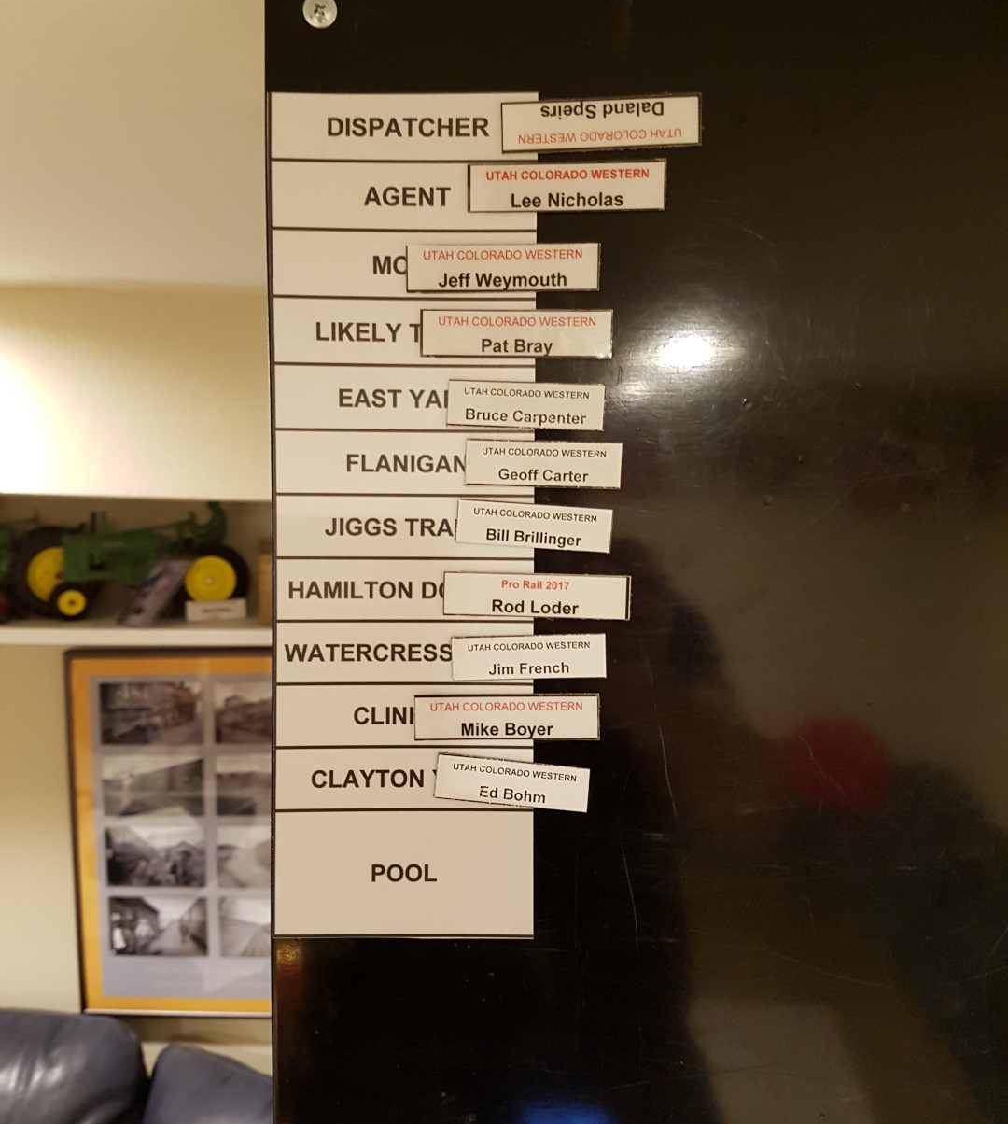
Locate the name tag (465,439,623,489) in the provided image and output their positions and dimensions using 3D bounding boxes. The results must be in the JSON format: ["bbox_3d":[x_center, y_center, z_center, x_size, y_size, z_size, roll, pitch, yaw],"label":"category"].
[{"bbox_3d":[0.013,-0.031,0.322,0.049,0.014,0.003,2,3,0],"label":"name tag"}]

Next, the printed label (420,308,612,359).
[{"bbox_3d":[0.004,-0.073,0.326,0.062,0.015,0.001,0,3,0],"label":"printed label"}]

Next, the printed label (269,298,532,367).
[{"bbox_3d":[-0.032,-0.073,0.320,0.081,0.020,0.002,0,3,0],"label":"printed label"}]

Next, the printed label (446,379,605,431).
[{"bbox_3d":[0.007,-0.050,0.321,0.049,0.014,0.003,2,3,0],"label":"printed label"}]

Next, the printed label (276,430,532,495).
[{"bbox_3d":[-0.032,-0.032,0.322,0.081,0.020,0.002,0,3,0],"label":"printed label"}]

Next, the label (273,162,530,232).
[{"bbox_3d":[-0.032,-0.117,0.323,0.085,0.022,0.001,0,3,0],"label":"label"}]

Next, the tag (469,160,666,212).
[{"bbox_3d":[0.020,-0.118,0.317,0.060,0.015,0.003,-1,3,0],"label":"tag"}]

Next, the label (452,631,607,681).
[{"bbox_3d":[0.008,0.031,0.332,0.051,0.015,0.001,-1,3,0],"label":"label"}]

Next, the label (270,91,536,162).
[{"bbox_3d":[-0.032,-0.136,0.317,0.081,0.020,0.002,0,3,0],"label":"label"}]

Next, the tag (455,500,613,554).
[{"bbox_3d":[0.010,-0.012,0.329,0.051,0.014,0.001,4,3,0],"label":"tag"}]

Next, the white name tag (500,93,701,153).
[{"bbox_3d":[0.031,-0.137,0.316,0.060,0.015,0.003,-2,3,0],"label":"white name tag"}]

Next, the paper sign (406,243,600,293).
[{"bbox_3d":[0.000,-0.094,0.324,0.062,0.015,0.001,-1,3,0],"label":"paper sign"}]

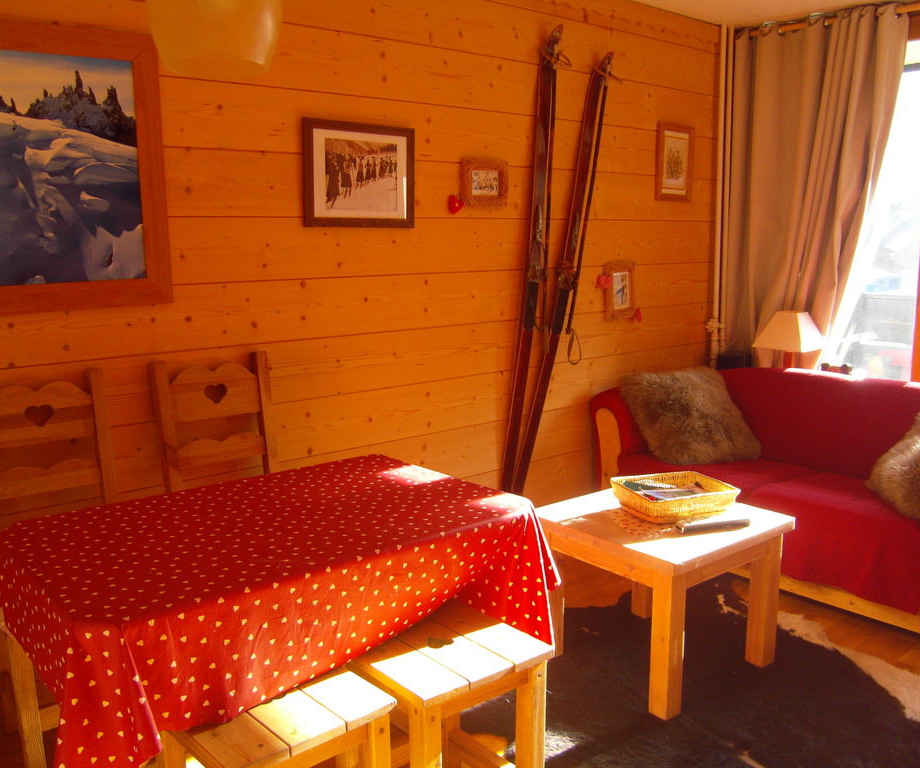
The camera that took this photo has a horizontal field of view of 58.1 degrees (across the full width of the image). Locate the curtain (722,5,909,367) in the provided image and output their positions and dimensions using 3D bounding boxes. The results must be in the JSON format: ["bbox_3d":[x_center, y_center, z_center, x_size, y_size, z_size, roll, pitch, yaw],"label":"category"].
[{"bbox_3d":[1.550,-0.519,3.787,0.130,2.230,0.820,-8,11,-37],"label":"curtain"}]

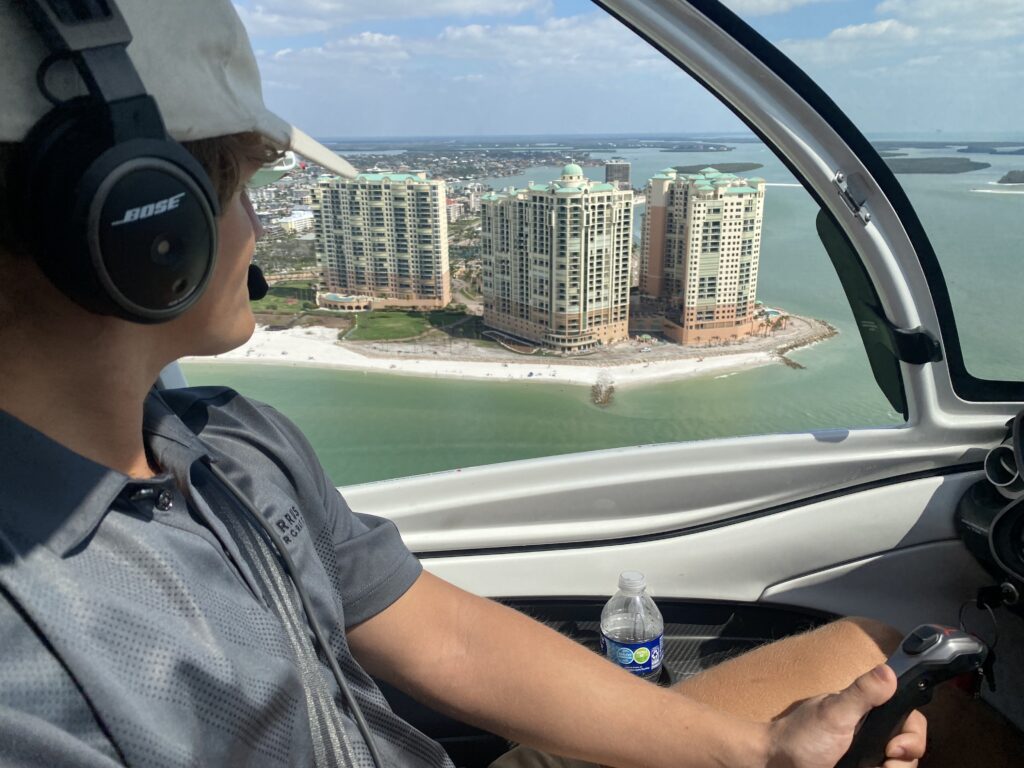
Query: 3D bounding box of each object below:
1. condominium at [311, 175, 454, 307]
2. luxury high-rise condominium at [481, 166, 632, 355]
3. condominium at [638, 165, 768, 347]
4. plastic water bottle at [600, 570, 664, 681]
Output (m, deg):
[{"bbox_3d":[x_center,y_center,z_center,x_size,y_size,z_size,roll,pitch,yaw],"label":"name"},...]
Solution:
[{"bbox_3d":[-84.680,-92.770,493.540,89.000,82.000,28.000,6,19,19],"label":"condominium"},{"bbox_3d":[23.920,-72.160,414.620,43.000,90.000,71.000,-13,22,-34],"label":"luxury high-rise condominium"},{"bbox_3d":[99.260,-73.150,421.780,44.000,86.000,64.000,-6,19,-17],"label":"condominium"},{"bbox_3d":[0.126,0.296,0.801,0.066,0.203,0.066,-1,9,0],"label":"plastic water bottle"}]

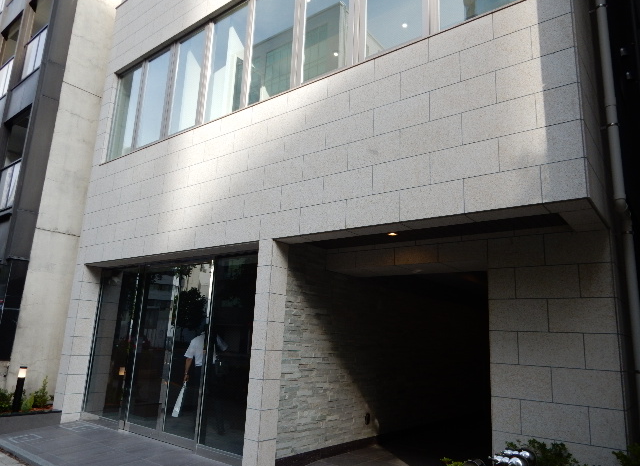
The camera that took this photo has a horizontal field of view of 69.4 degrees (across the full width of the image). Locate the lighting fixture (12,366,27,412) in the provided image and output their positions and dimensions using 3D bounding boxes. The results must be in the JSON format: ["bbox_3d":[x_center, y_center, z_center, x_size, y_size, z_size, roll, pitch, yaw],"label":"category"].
[{"bbox_3d":[-4.750,2.485,7.323,0.100,0.705,0.100,-7,-16,38],"label":"lighting fixture"}]

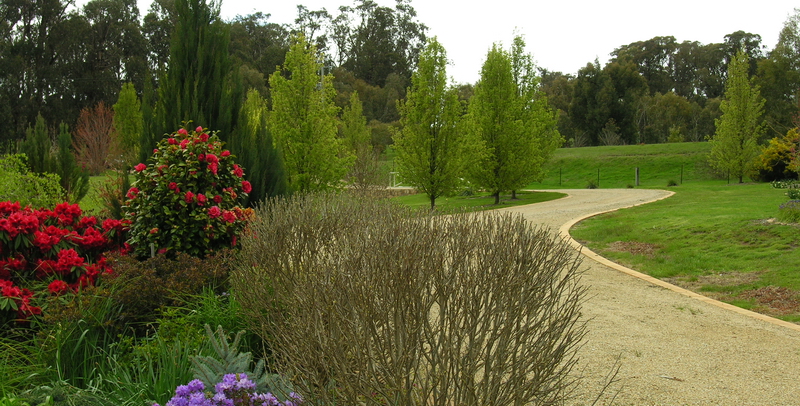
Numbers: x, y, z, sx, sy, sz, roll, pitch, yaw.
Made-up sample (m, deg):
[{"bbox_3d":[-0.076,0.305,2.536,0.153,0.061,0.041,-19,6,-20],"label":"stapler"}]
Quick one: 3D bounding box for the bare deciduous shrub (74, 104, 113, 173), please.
[{"bbox_3d":[-13.262,-2.769,45.000,1.820,3.250,1.820,0,2,0],"label":"bare deciduous shrub"}]

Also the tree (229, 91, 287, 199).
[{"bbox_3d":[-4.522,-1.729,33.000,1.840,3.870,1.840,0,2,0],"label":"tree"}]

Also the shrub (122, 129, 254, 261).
[{"bbox_3d":[-1.880,0.075,9.200,1.110,1.520,1.110,0,2,0],"label":"shrub"}]

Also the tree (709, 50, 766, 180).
[{"bbox_3d":[19.796,-5.044,61.000,3.400,7.920,3.400,0,2,0],"label":"tree"}]

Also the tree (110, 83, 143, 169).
[{"bbox_3d":[-17.357,-4.855,66.000,2.030,5.710,2.030,0,2,0],"label":"tree"}]

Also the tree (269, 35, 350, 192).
[{"bbox_3d":[-3.568,-3.351,41.000,3.230,6.500,3.230,0,2,0],"label":"tree"}]

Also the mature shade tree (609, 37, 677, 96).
[{"bbox_3d":[28.096,-11.481,120.000,8.080,15.690,8.080,0,2,0],"label":"mature shade tree"}]

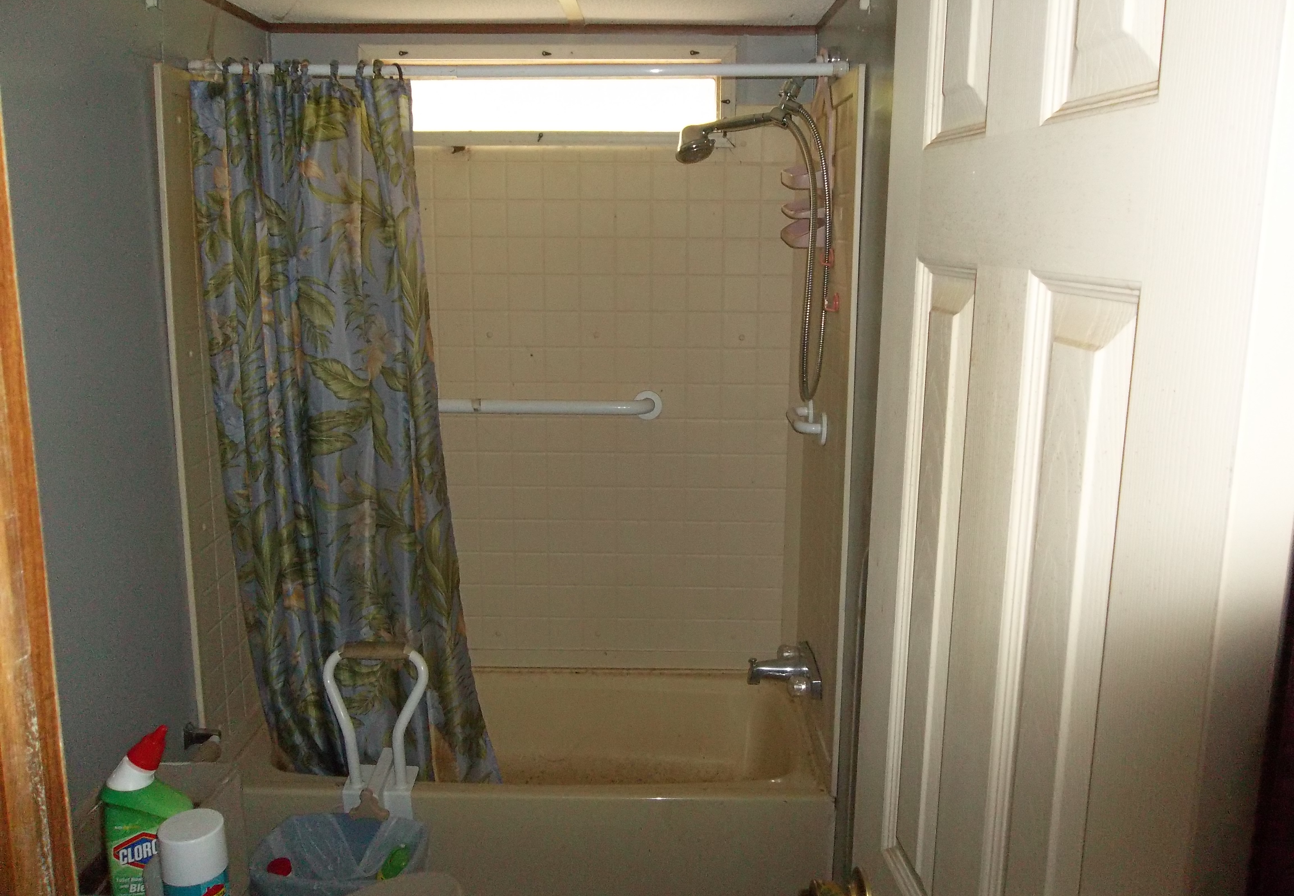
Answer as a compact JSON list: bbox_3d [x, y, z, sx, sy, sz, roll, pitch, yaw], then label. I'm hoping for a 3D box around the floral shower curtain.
[{"bbox_3d":[-0.662,0.032,2.298,0.617,1.730,0.160,0,11,1],"label":"floral shower curtain"}]

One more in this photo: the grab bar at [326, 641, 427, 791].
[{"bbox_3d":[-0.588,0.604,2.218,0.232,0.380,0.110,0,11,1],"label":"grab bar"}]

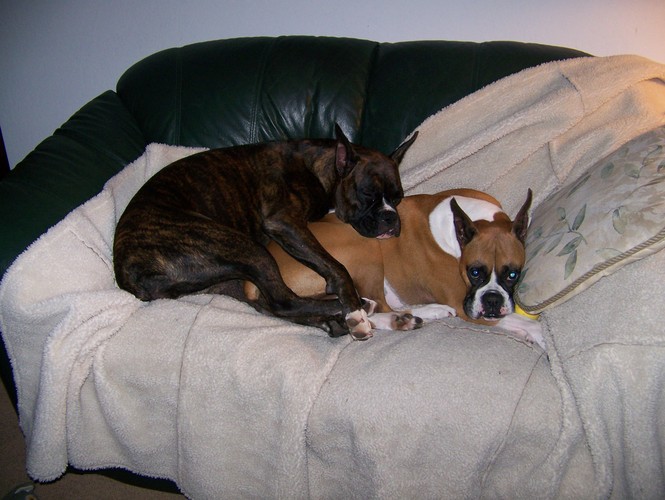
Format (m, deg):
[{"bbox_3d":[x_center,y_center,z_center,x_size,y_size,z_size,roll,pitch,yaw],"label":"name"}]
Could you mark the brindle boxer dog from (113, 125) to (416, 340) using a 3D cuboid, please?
[{"bbox_3d":[-0.165,-0.083,1.700,0.730,0.370,0.450,5,28,9],"label":"brindle boxer dog"}]

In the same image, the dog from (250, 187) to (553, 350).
[{"bbox_3d":[0.145,0.017,1.640,0.680,0.270,0.370,7,29,12],"label":"dog"}]

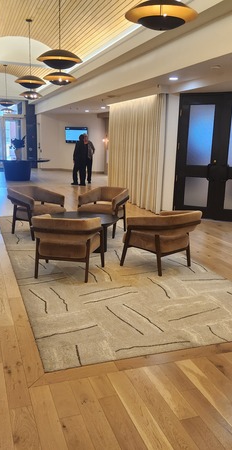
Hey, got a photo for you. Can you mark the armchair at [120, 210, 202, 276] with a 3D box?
[{"bbox_3d":[0.582,0.175,5.133,0.760,0.740,0.750,-9,16,-41],"label":"armchair"}]

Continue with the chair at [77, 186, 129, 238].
[{"bbox_3d":[-0.206,-0.240,6.994,0.760,0.740,0.750,8,14,27],"label":"chair"}]

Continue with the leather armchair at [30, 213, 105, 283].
[{"bbox_3d":[-0.524,0.208,4.605,0.740,0.710,0.690,3,12,8],"label":"leather armchair"}]

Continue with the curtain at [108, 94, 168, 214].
[{"bbox_3d":[0.440,-1.839,10.197,0.220,2.570,3.500,-3,13,-20],"label":"curtain"}]

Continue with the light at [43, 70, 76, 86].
[{"bbox_3d":[-0.967,-2.511,6.857,0.579,0.258,0.579,-3,13,-20],"label":"light"}]

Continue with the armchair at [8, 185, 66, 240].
[{"bbox_3d":[-1.338,-0.219,6.775,0.750,0.740,0.760,10,15,36],"label":"armchair"}]

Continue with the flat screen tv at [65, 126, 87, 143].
[{"bbox_3d":[-1.904,-4.287,19.092,1.250,0.730,0.080,7,13,26],"label":"flat screen tv"}]

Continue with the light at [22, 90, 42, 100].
[{"bbox_3d":[-2.367,-3.605,11.137,0.630,0.226,0.630,-3,13,-20],"label":"light"}]

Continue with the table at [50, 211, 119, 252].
[{"bbox_3d":[-0.471,0.113,5.709,1.010,0.435,1.010,1,12,0],"label":"table"}]

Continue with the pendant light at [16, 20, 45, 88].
[{"bbox_3d":[-2.343,-4.660,10.912,0.850,1.802,0.850,-3,13,-20],"label":"pendant light"}]

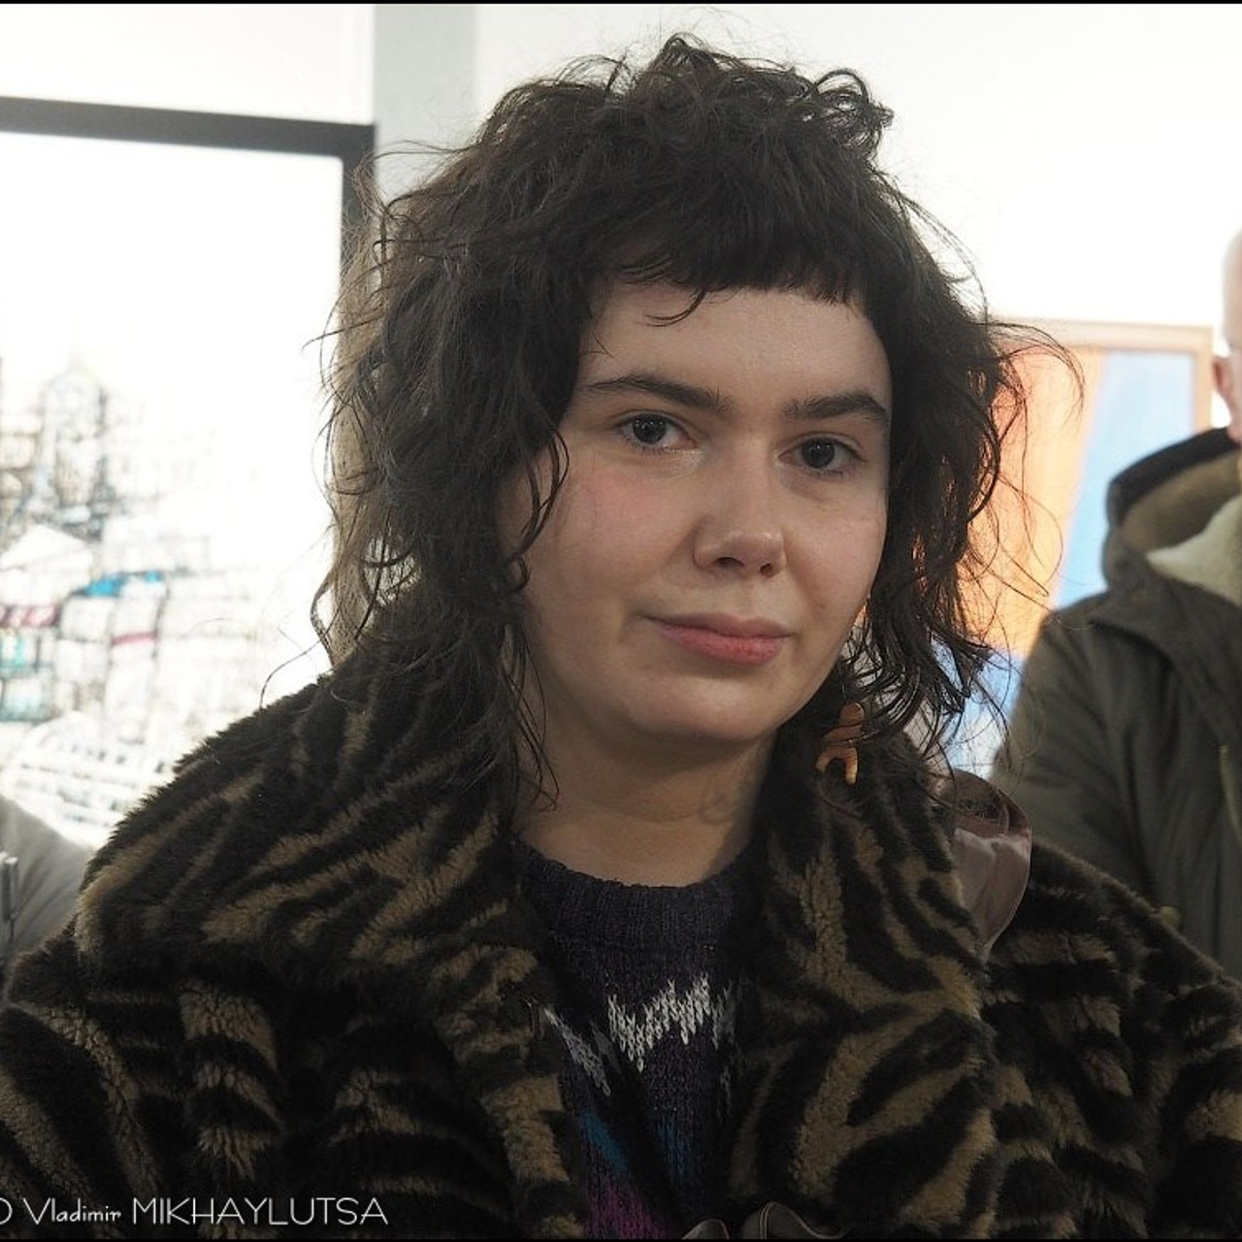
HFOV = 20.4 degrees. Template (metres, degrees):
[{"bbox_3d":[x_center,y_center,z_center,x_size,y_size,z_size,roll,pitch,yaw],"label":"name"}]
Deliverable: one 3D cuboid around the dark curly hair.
[{"bbox_3d":[0.021,-0.073,1.255,0.255,0.280,0.240,5,0,-20],"label":"dark curly hair"}]

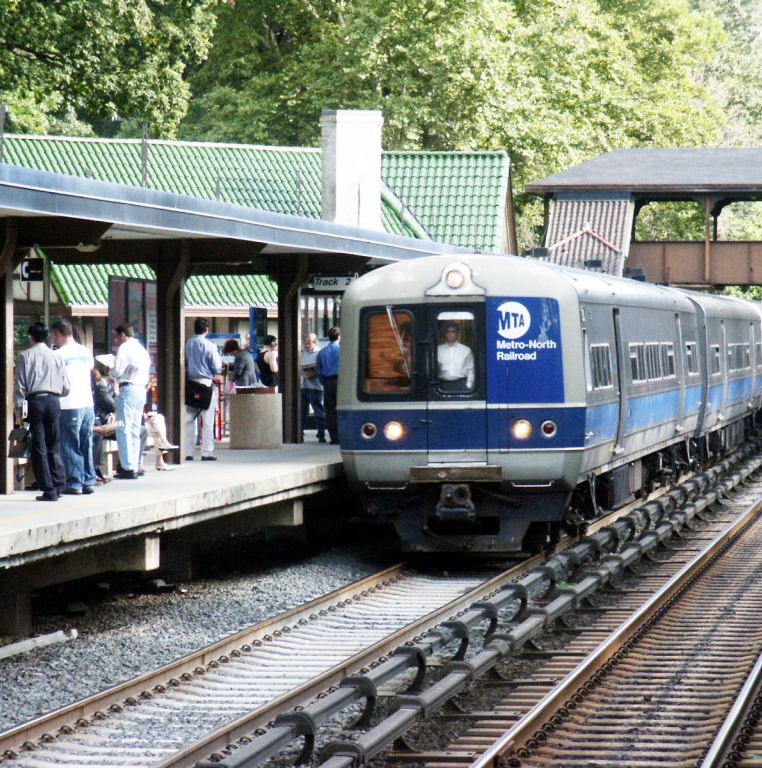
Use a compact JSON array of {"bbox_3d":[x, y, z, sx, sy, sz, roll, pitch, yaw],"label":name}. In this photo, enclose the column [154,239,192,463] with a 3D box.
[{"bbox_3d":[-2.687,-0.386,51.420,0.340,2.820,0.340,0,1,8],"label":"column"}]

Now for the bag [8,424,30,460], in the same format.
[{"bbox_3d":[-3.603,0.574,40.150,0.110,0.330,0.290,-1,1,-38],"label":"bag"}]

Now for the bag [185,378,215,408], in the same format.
[{"bbox_3d":[-2.389,0.144,52.800,0.400,0.320,0.150,9,1,-3],"label":"bag"}]

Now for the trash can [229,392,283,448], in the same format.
[{"bbox_3d":[-1.811,0.507,58.531,0.775,0.870,0.775,0,1,0],"label":"trash can"}]

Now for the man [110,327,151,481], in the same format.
[{"bbox_3d":[-2.914,0.179,46.806,0.400,1.770,0.500,1,1,37],"label":"man"}]

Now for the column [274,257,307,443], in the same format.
[{"bbox_3d":[-1.363,-0.516,60.598,0.450,2.800,0.360,0,1,8],"label":"column"}]

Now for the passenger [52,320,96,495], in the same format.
[{"bbox_3d":[-3.170,0.241,41.604,0.480,1.790,0.320,0,1,-24],"label":"passenger"}]

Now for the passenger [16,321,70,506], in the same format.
[{"bbox_3d":[-3.419,0.254,40.707,0.530,1.780,0.380,0,1,-18],"label":"passenger"}]

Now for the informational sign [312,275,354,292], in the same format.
[{"bbox_3d":[-0.703,-1.496,60.186,0.630,0.240,0.060,0,1,8],"label":"informational sign"}]

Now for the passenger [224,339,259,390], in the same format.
[{"bbox_3d":[-2.118,0.100,61.307,0.500,1.550,0.480,0,1,7],"label":"passenger"}]

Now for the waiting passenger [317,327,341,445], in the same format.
[{"bbox_3d":[-0.743,0.029,60.969,0.490,1.770,0.310,0,1,18],"label":"waiting passenger"}]

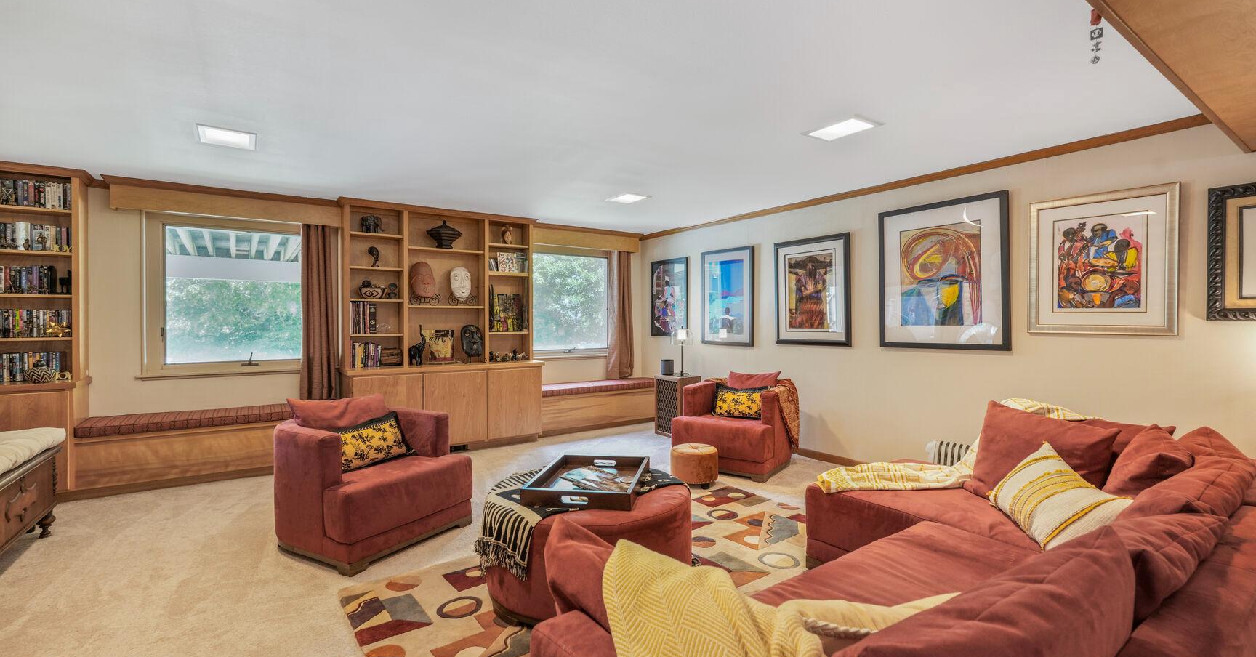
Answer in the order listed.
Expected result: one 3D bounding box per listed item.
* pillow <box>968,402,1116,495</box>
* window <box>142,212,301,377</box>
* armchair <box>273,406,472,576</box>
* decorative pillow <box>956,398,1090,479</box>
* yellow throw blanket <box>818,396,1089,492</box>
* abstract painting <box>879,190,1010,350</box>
[{"bbox_3d":[1.855,0.578,2.526,0.170,0.430,0.580,15,-4,-17],"label":"pillow"},{"bbox_3d":[-3.338,-0.284,4.875,1.352,1.327,0.100,-1,0,-35],"label":"window"},{"bbox_3d":[-1.472,0.842,3.191,0.804,0.660,0.792,0,1,31],"label":"armchair"},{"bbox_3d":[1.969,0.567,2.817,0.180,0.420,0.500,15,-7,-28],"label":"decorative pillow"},{"bbox_3d":[1.659,0.601,2.931,1.560,0.360,0.540,0,1,-17],"label":"yellow throw blanket"},{"bbox_3d":[2.348,-0.395,4.193,0.035,1.091,0.939,-1,0,-35],"label":"abstract painting"}]

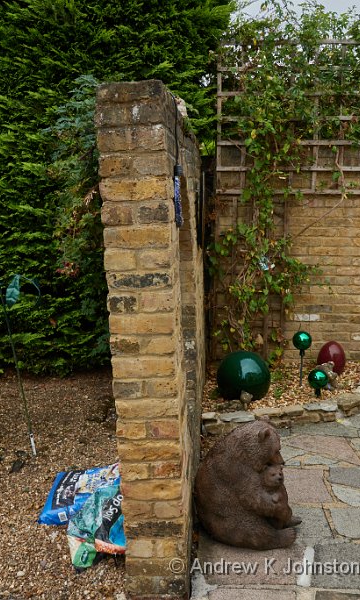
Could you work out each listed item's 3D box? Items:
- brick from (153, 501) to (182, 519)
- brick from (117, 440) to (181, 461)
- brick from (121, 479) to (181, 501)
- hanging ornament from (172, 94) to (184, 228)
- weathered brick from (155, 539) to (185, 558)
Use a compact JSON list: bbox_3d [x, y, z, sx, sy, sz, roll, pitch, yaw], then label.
[{"bbox_3d":[-0.042,0.722,2.394,0.102,0.066,0.200,-2,11,1],"label":"brick"},{"bbox_3d":[-0.107,0.512,2.307,0.213,0.067,0.105,-2,12,2],"label":"brick"},{"bbox_3d":[-0.098,0.660,2.344,0.214,0.067,0.105,-2,11,4],"label":"brick"},{"bbox_3d":[-0.006,-0.478,2.250,0.035,0.455,0.035,0,11,0],"label":"hanging ornament"},{"bbox_3d":[-0.035,0.873,2.418,0.106,0.067,0.180,-2,12,2],"label":"weathered brick"}]

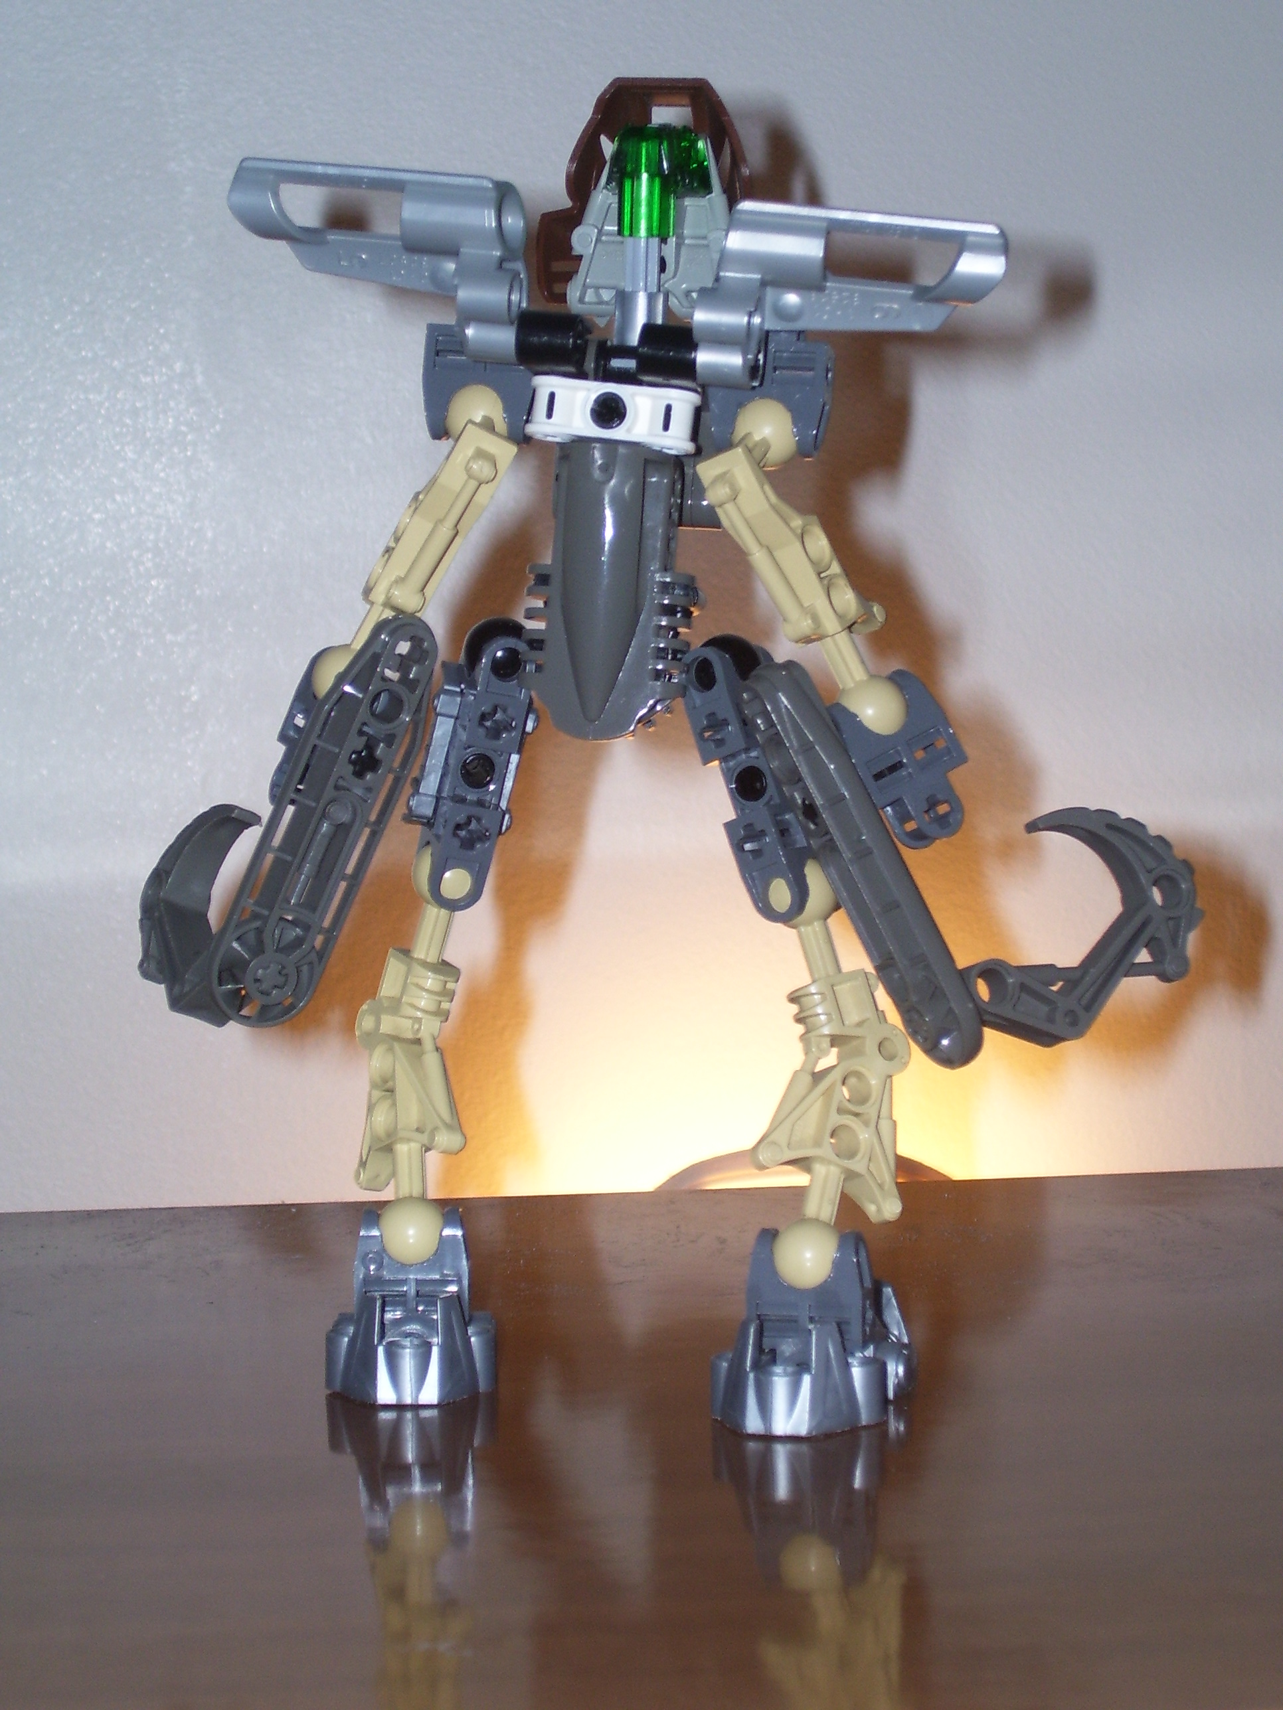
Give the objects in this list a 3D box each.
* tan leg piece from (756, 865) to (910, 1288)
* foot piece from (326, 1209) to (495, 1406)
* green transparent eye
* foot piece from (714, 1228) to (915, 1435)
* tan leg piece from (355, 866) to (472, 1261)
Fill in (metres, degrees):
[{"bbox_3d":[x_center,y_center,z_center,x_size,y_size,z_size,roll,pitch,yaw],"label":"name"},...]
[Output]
[{"bbox_3d":[0.025,0.030,0.558,0.023,0.066,0.011,-16,25,-31],"label":"tan leg piece"},{"bbox_3d":[-0.033,0.064,0.597,0.025,0.025,0.041,-1,5,-1],"label":"foot piece"},{"bbox_3d":[0.003,-0.095,0.573,0.015,0.015,0.016,0,5,8],"label":"green transparent eye"},{"bbox_3d":[0.024,0.065,0.569,0.025,0.025,0.041,0,5,13],"label":"foot piece"},{"bbox_3d":[-0.032,0.028,0.585,0.011,0.066,0.023,-14,31,-39],"label":"tan leg piece"}]

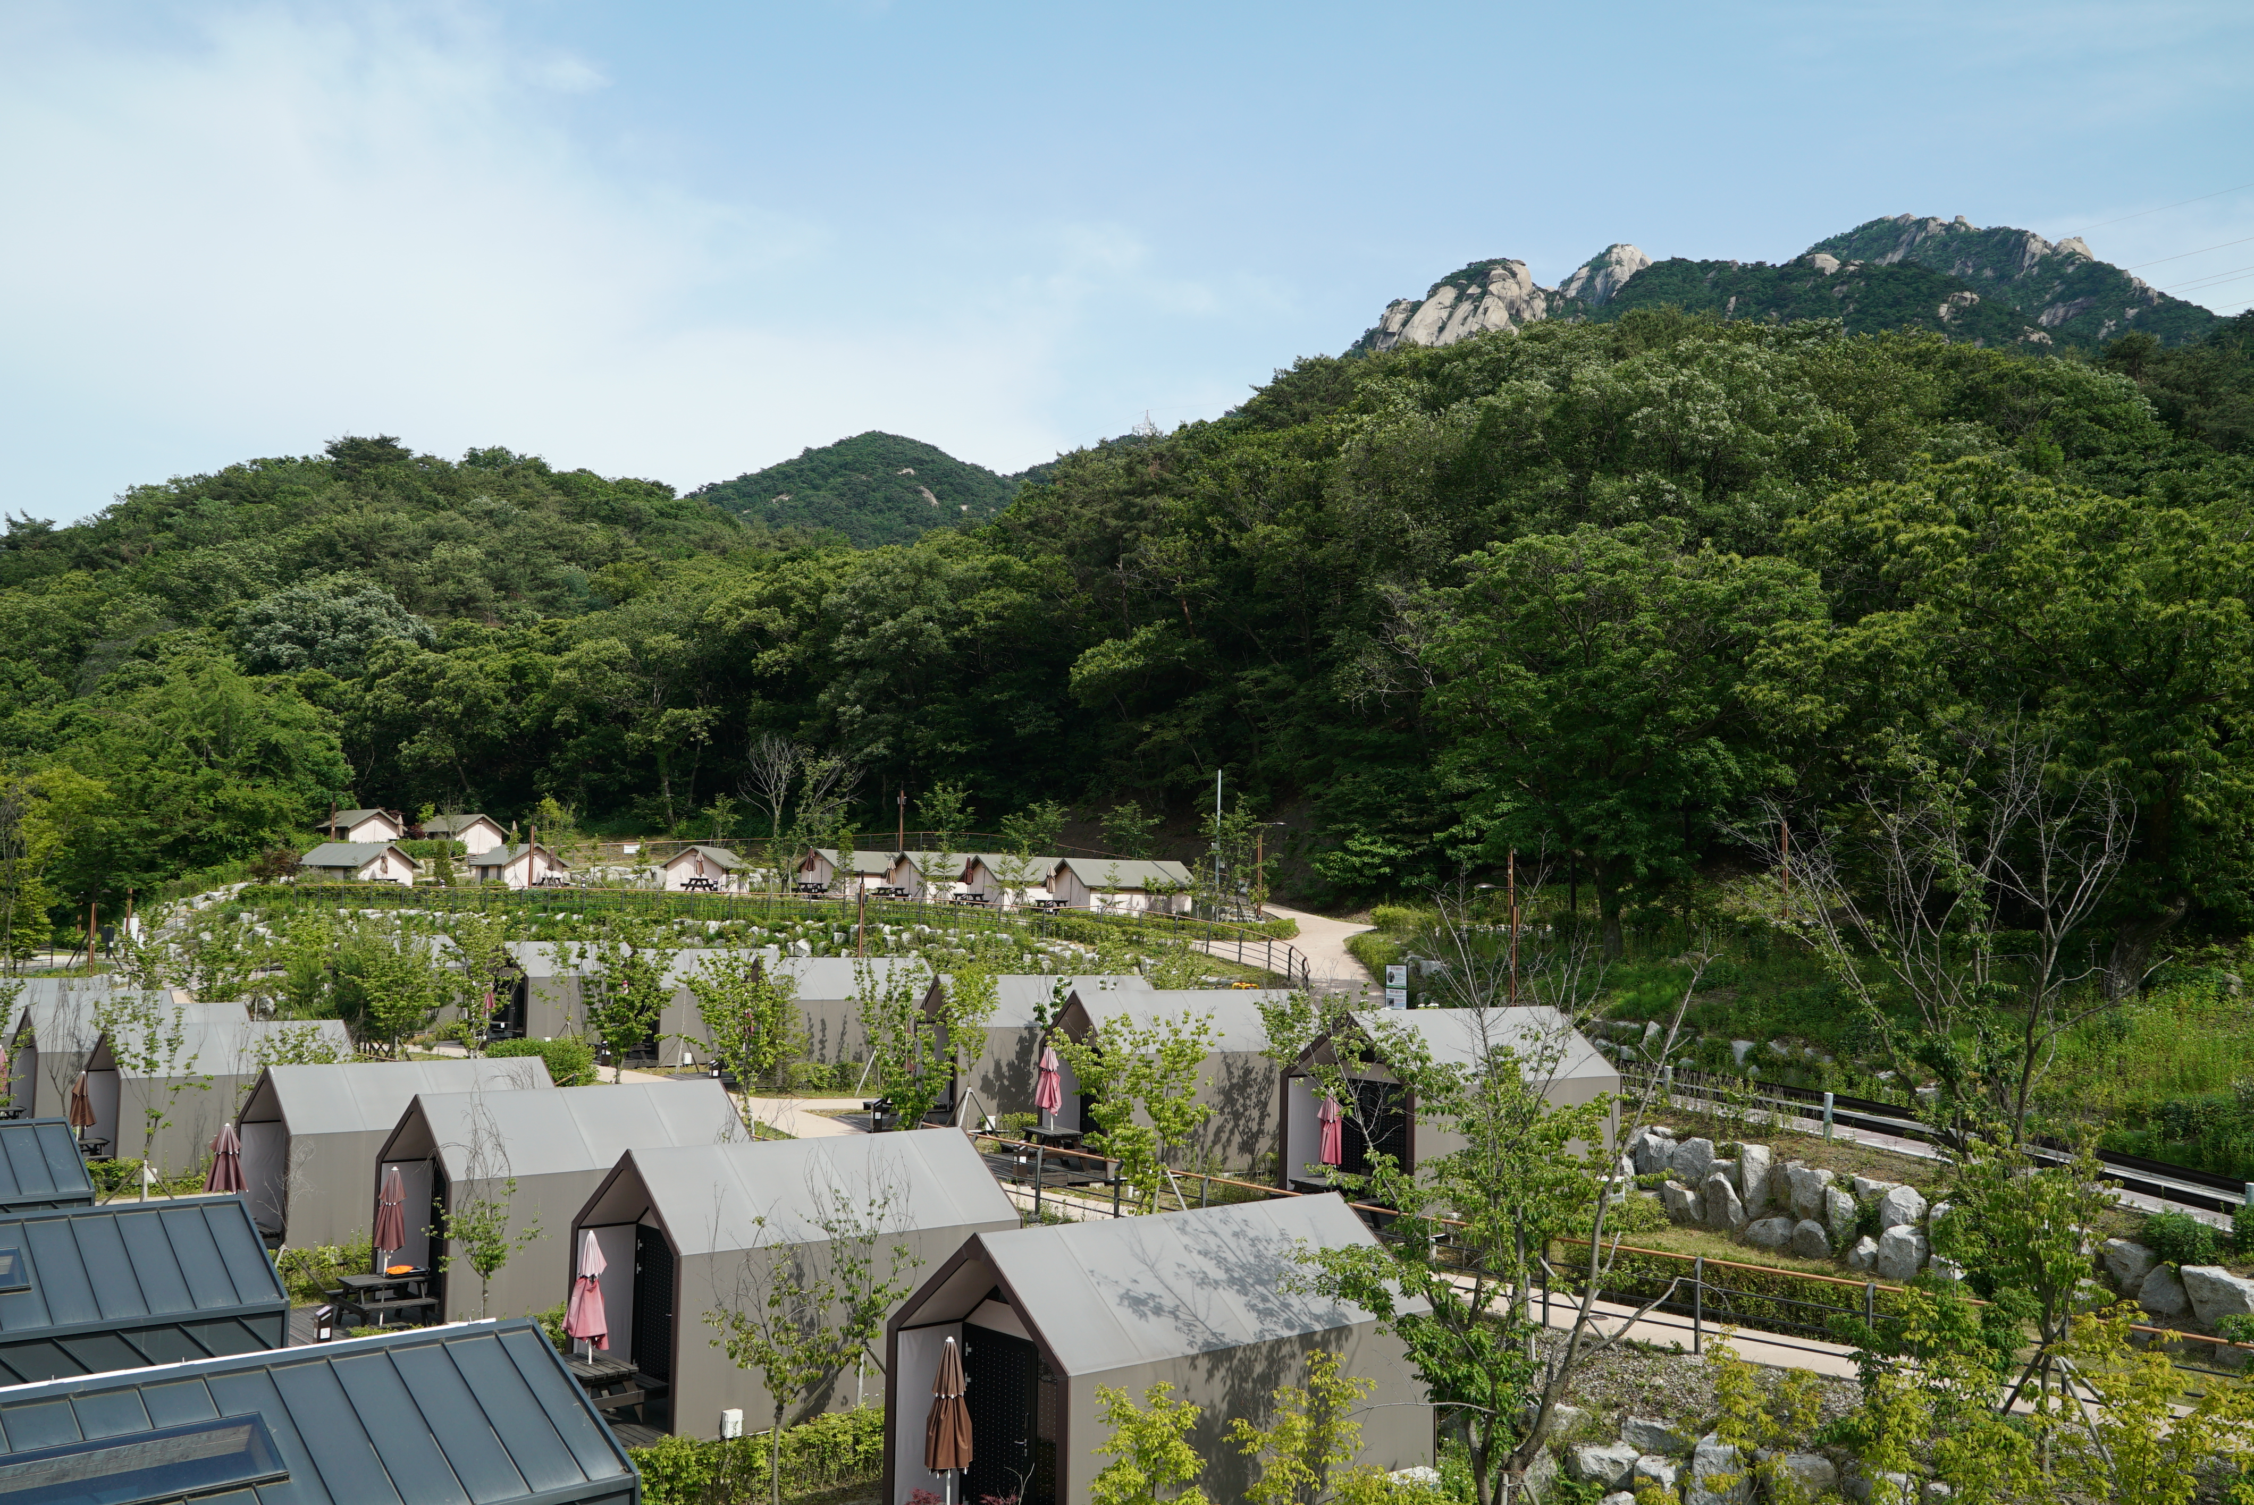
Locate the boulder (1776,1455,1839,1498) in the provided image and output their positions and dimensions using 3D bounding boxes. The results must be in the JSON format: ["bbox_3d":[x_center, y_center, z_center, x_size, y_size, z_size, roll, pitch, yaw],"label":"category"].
[{"bbox_3d":[7.477,8.011,20.700,0.740,0.540,0.660,-1,-6,25],"label":"boulder"}]

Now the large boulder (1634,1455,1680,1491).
[{"bbox_3d":[5.782,7.876,20.500,0.450,0.440,0.470,5,-6,-40],"label":"large boulder"}]

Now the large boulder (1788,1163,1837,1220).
[{"bbox_3d":[10.694,6.836,29.300,0.600,0.850,0.680,5,-6,-40],"label":"large boulder"}]

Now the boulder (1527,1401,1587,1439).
[{"bbox_3d":[4.903,7.610,21.400,0.620,0.400,0.500,-1,-6,18],"label":"boulder"}]

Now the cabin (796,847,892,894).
[{"bbox_3d":[-13.099,6.361,95.148,6.200,2.600,3.400,6,-7,-42],"label":"cabin"}]

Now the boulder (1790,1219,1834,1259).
[{"bbox_3d":[10.425,7.410,28.600,0.550,0.620,0.600,5,-6,-40],"label":"boulder"}]

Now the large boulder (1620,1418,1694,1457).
[{"bbox_3d":[5.895,7.628,20.900,0.520,0.450,0.700,5,-6,-40],"label":"large boulder"}]

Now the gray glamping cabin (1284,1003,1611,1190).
[{"bbox_3d":[5.489,5.975,31.482,5.094,3.324,2.950,5,-7,-38],"label":"gray glamping cabin"}]

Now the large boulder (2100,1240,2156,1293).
[{"bbox_3d":[14.076,7.236,26.400,0.800,0.770,0.700,-1,-6,25],"label":"large boulder"}]

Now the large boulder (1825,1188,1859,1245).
[{"bbox_3d":[10.513,6.802,27.600,0.500,0.780,0.550,-1,-6,18],"label":"large boulder"}]

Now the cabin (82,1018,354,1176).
[{"bbox_3d":[-20.623,7.873,43.009,5.094,3.324,2.950,6,-7,-41],"label":"cabin"}]

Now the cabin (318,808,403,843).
[{"bbox_3d":[-47.522,4.902,116.858,3.550,2.484,5.039,6,-7,-44],"label":"cabin"}]

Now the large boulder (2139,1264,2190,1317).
[{"bbox_3d":[14.295,7.426,25.900,0.710,0.750,0.660,-1,-6,25],"label":"large boulder"}]

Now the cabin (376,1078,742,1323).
[{"bbox_3d":[-9.697,7.639,32.893,5.618,3.452,3.250,5,-7,-41],"label":"cabin"}]

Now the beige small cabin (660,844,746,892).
[{"bbox_3d":[-22.235,6.389,99.868,3.400,2.550,6.000,1,-5,3],"label":"beige small cabin"}]

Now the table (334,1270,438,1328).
[{"bbox_3d":[-11.776,8.695,29.737,1.200,0.740,1.500,5,-7,-41],"label":"table"}]

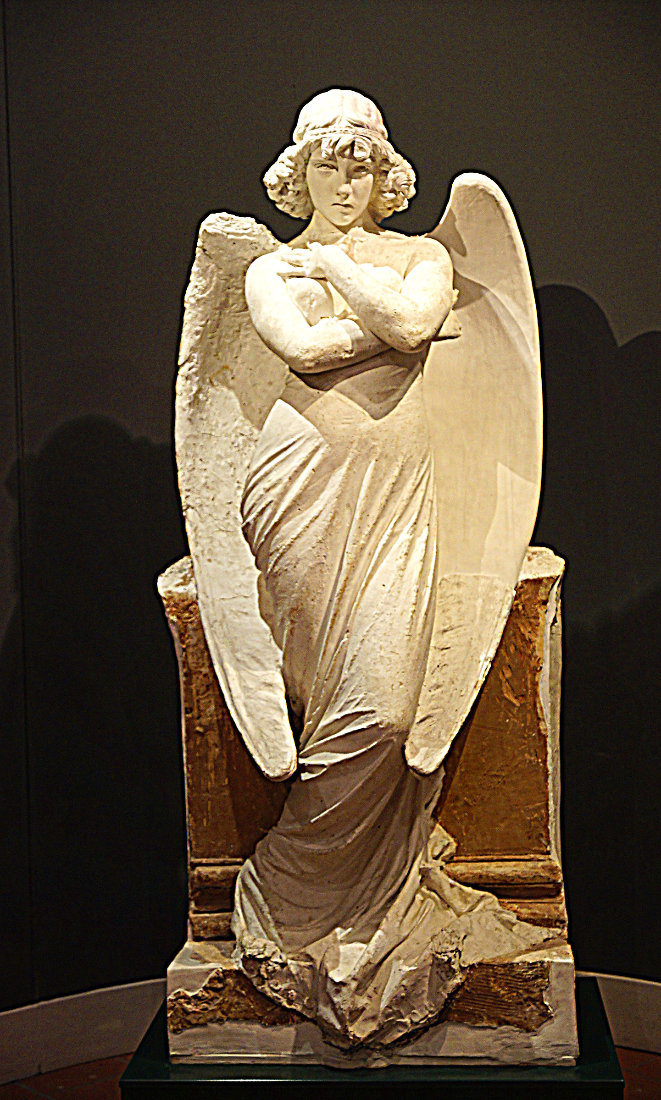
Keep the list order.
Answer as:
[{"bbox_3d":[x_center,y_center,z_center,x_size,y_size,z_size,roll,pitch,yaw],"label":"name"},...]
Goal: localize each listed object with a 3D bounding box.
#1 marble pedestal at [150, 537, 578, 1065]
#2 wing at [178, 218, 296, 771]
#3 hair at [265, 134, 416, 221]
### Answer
[{"bbox_3d":[0.084,0.474,3.117,0.780,0.930,0.430,-1,3,4],"label":"marble pedestal"},{"bbox_3d":[-0.182,-0.103,3.043,0.240,1.060,0.260,-1,3,4],"label":"wing"},{"bbox_3d":[0.016,-0.679,2.889,0.270,0.165,0.220,-1,3,0],"label":"hair"}]

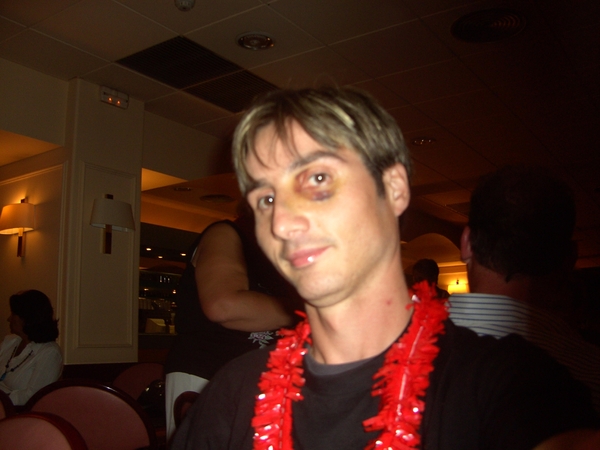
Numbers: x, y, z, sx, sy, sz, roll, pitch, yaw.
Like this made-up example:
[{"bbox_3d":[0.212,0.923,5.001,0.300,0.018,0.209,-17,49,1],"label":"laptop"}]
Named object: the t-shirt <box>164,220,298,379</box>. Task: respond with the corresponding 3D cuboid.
[{"bbox_3d":[-0.225,0.277,2.350,0.360,0.590,0.470,-5,-11,24],"label":"t-shirt"}]

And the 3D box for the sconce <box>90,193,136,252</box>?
[{"bbox_3d":[-1.235,-0.009,4.255,0.165,0.400,0.370,-7,-12,33],"label":"sconce"}]

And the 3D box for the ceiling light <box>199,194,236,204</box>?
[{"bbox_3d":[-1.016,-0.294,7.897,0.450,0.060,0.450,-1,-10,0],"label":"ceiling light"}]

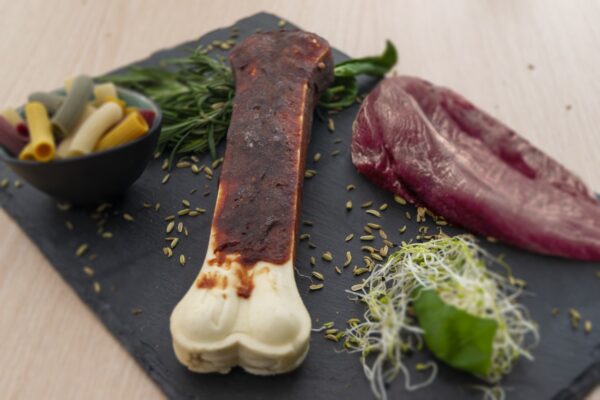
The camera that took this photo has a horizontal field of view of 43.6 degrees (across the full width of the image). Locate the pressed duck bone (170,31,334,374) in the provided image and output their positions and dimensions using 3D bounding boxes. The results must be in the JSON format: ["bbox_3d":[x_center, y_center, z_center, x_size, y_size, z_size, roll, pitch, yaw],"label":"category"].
[{"bbox_3d":[-0.019,-0.020,0.416,0.065,0.020,0.264,2,41,2],"label":"pressed duck bone"}]

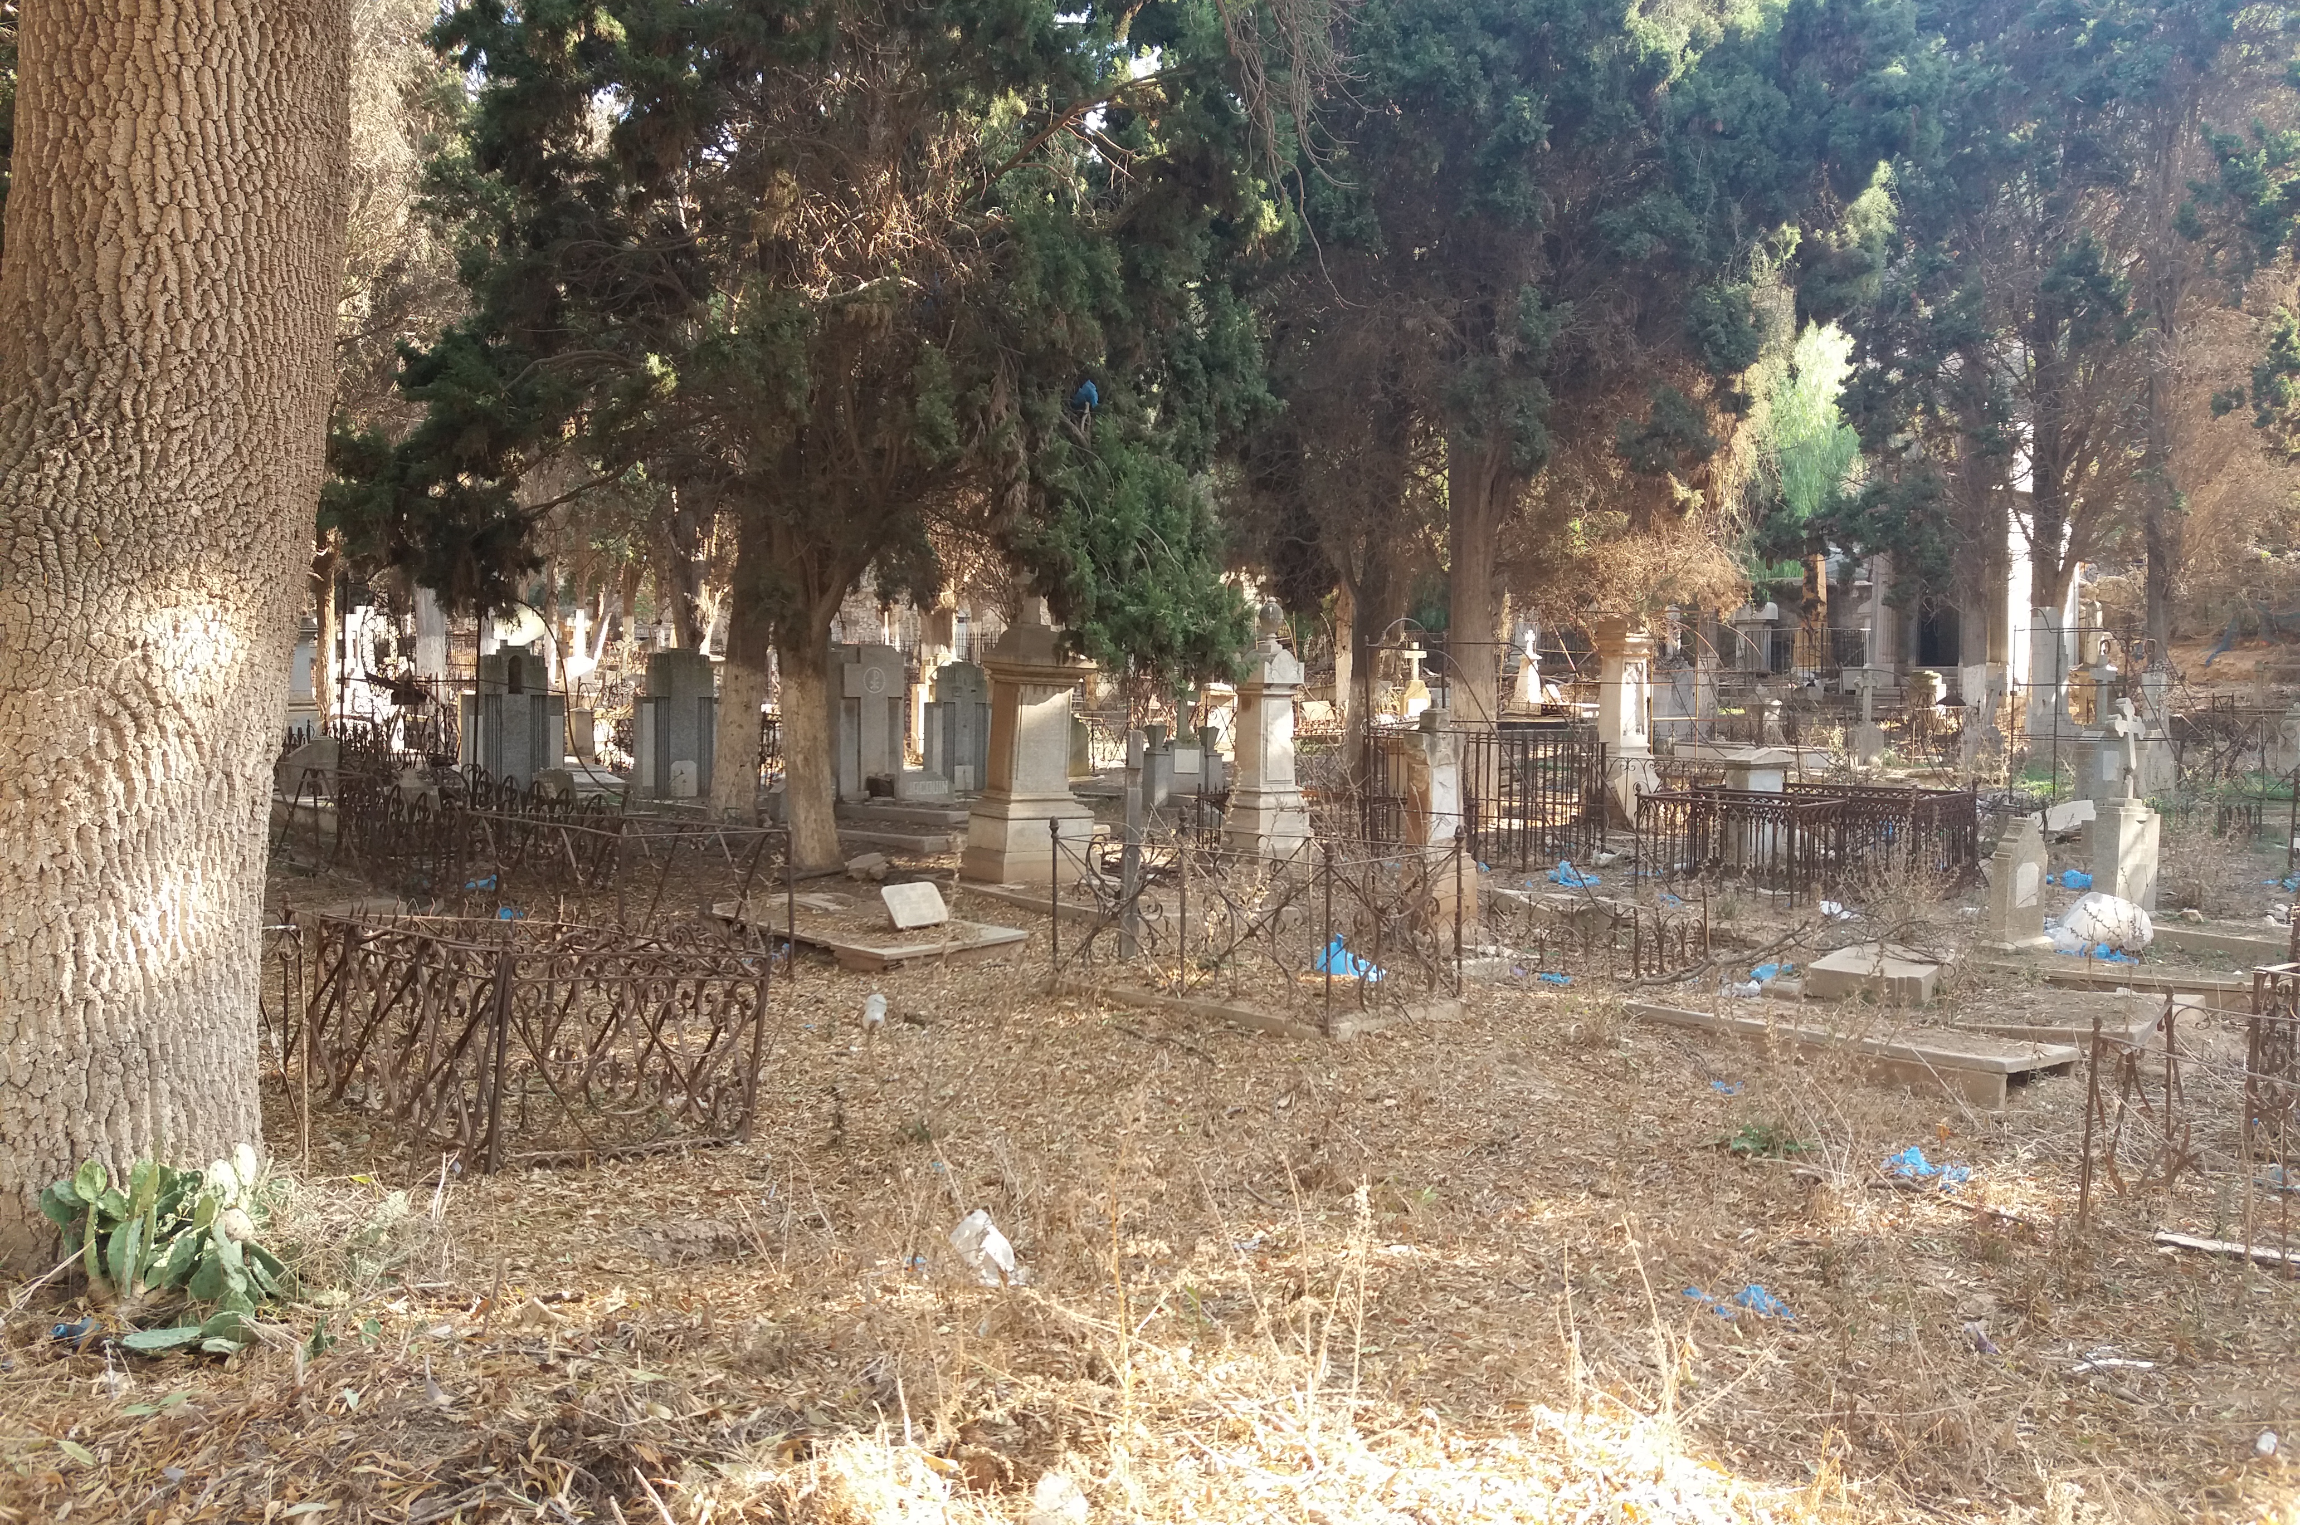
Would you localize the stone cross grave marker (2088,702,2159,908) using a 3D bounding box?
[{"bbox_3d":[6.340,0.276,12.064,0.380,1.380,0.250,-2,4,-33],"label":"stone cross grave marker"}]

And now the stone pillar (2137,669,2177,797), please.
[{"bbox_3d":[11.348,-0.342,20.961,0.360,1.480,0.300,-2,3,-30],"label":"stone pillar"}]

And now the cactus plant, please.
[{"bbox_3d":[-2.456,1.169,4.610,0.560,0.380,0.420,-2,3,-27],"label":"cactus plant"}]

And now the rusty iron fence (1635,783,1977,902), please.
[{"bbox_3d":[5.349,0.666,15.214,1.720,0.900,2.140,-1,3,-38],"label":"rusty iron fence"}]

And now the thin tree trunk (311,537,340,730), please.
[{"bbox_3d":[-14.146,-2.172,31.946,0.420,3.388,0.420,-1,2,-30],"label":"thin tree trunk"}]

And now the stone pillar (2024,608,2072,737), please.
[{"bbox_3d":[13.973,-1.383,28.964,0.550,2.012,0.550,-1,3,-35],"label":"stone pillar"}]

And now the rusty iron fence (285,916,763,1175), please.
[{"bbox_3d":[-2.310,0.912,6.833,0.950,0.660,1.850,-3,4,-40],"label":"rusty iron fence"}]

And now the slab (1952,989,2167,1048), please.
[{"bbox_3d":[4.377,1.258,9.080,0.820,0.120,1.150,2,2,30],"label":"slab"}]

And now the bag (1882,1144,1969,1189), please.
[{"bbox_3d":[2.423,1.252,5.798,0.240,0.090,0.200,1,3,15],"label":"bag"}]

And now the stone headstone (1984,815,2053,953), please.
[{"bbox_3d":[4.786,0.643,10.231,0.400,0.740,0.190,-2,4,-35],"label":"stone headstone"}]

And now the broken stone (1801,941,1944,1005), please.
[{"bbox_3d":[3.499,1.024,8.996,0.520,0.170,0.580,2,4,38],"label":"broken stone"}]

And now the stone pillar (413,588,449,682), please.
[{"bbox_3d":[-11.590,-1.852,29.951,0.460,1.850,0.420,0,3,0],"label":"stone pillar"}]

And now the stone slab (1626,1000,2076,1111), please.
[{"bbox_3d":[3.053,1.266,8.300,0.600,0.200,1.900,-1,3,-37],"label":"stone slab"}]

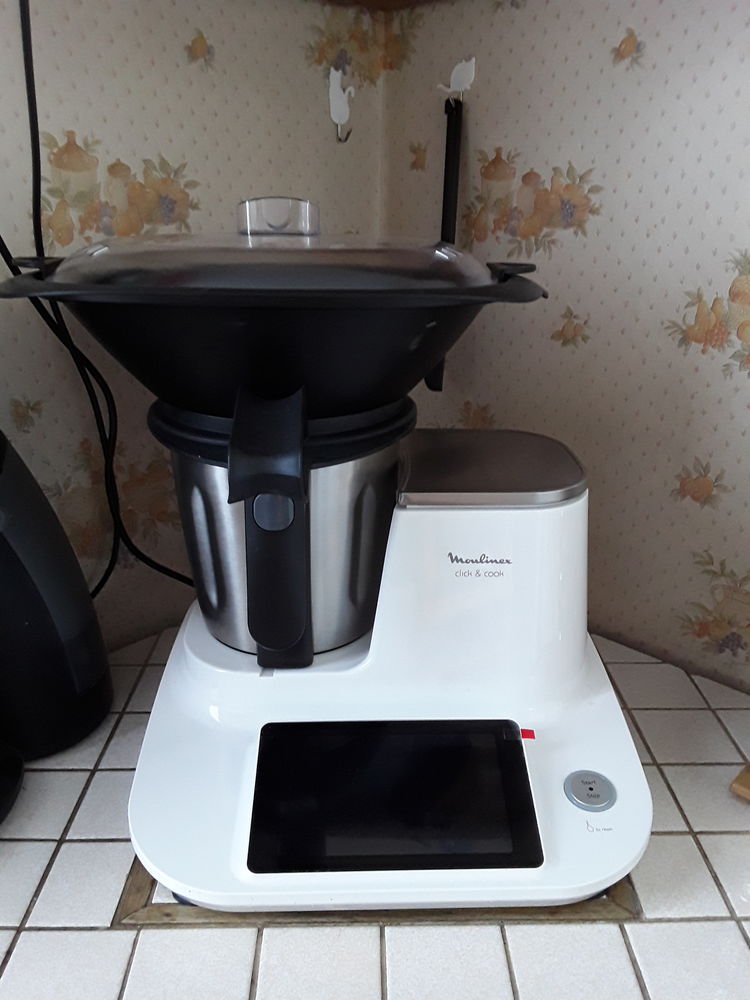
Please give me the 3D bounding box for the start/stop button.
[{"bbox_3d":[0.161,0.218,0.584,0.038,0.006,0.038,2,31,1],"label":"start/stop button"}]

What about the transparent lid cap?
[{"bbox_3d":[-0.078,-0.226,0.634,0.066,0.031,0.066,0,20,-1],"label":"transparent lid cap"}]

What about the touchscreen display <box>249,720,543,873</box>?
[{"bbox_3d":[0.013,0.216,0.576,0.203,0.012,0.118,0,39,-2],"label":"touchscreen display"}]

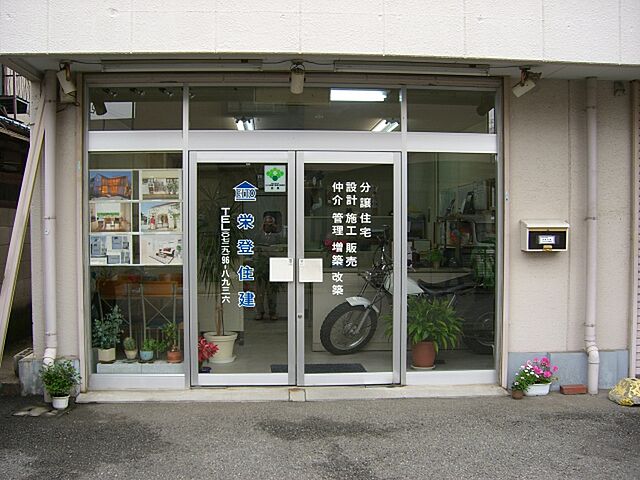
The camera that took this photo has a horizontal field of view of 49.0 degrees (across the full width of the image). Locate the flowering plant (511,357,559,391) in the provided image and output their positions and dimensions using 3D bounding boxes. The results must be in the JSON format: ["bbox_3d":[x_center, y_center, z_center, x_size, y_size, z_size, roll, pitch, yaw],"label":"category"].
[{"bbox_3d":[1.817,1.136,5.943,0.380,0.290,0.270,0,1,-4],"label":"flowering plant"}]

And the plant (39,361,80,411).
[{"bbox_3d":[-2.031,1.135,5.500,0.313,0.380,0.300,0,2,-4],"label":"plant"}]

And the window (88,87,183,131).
[{"bbox_3d":[-1.525,-1.089,5.822,0.771,0.363,0.040,0,2,-4],"label":"window"}]

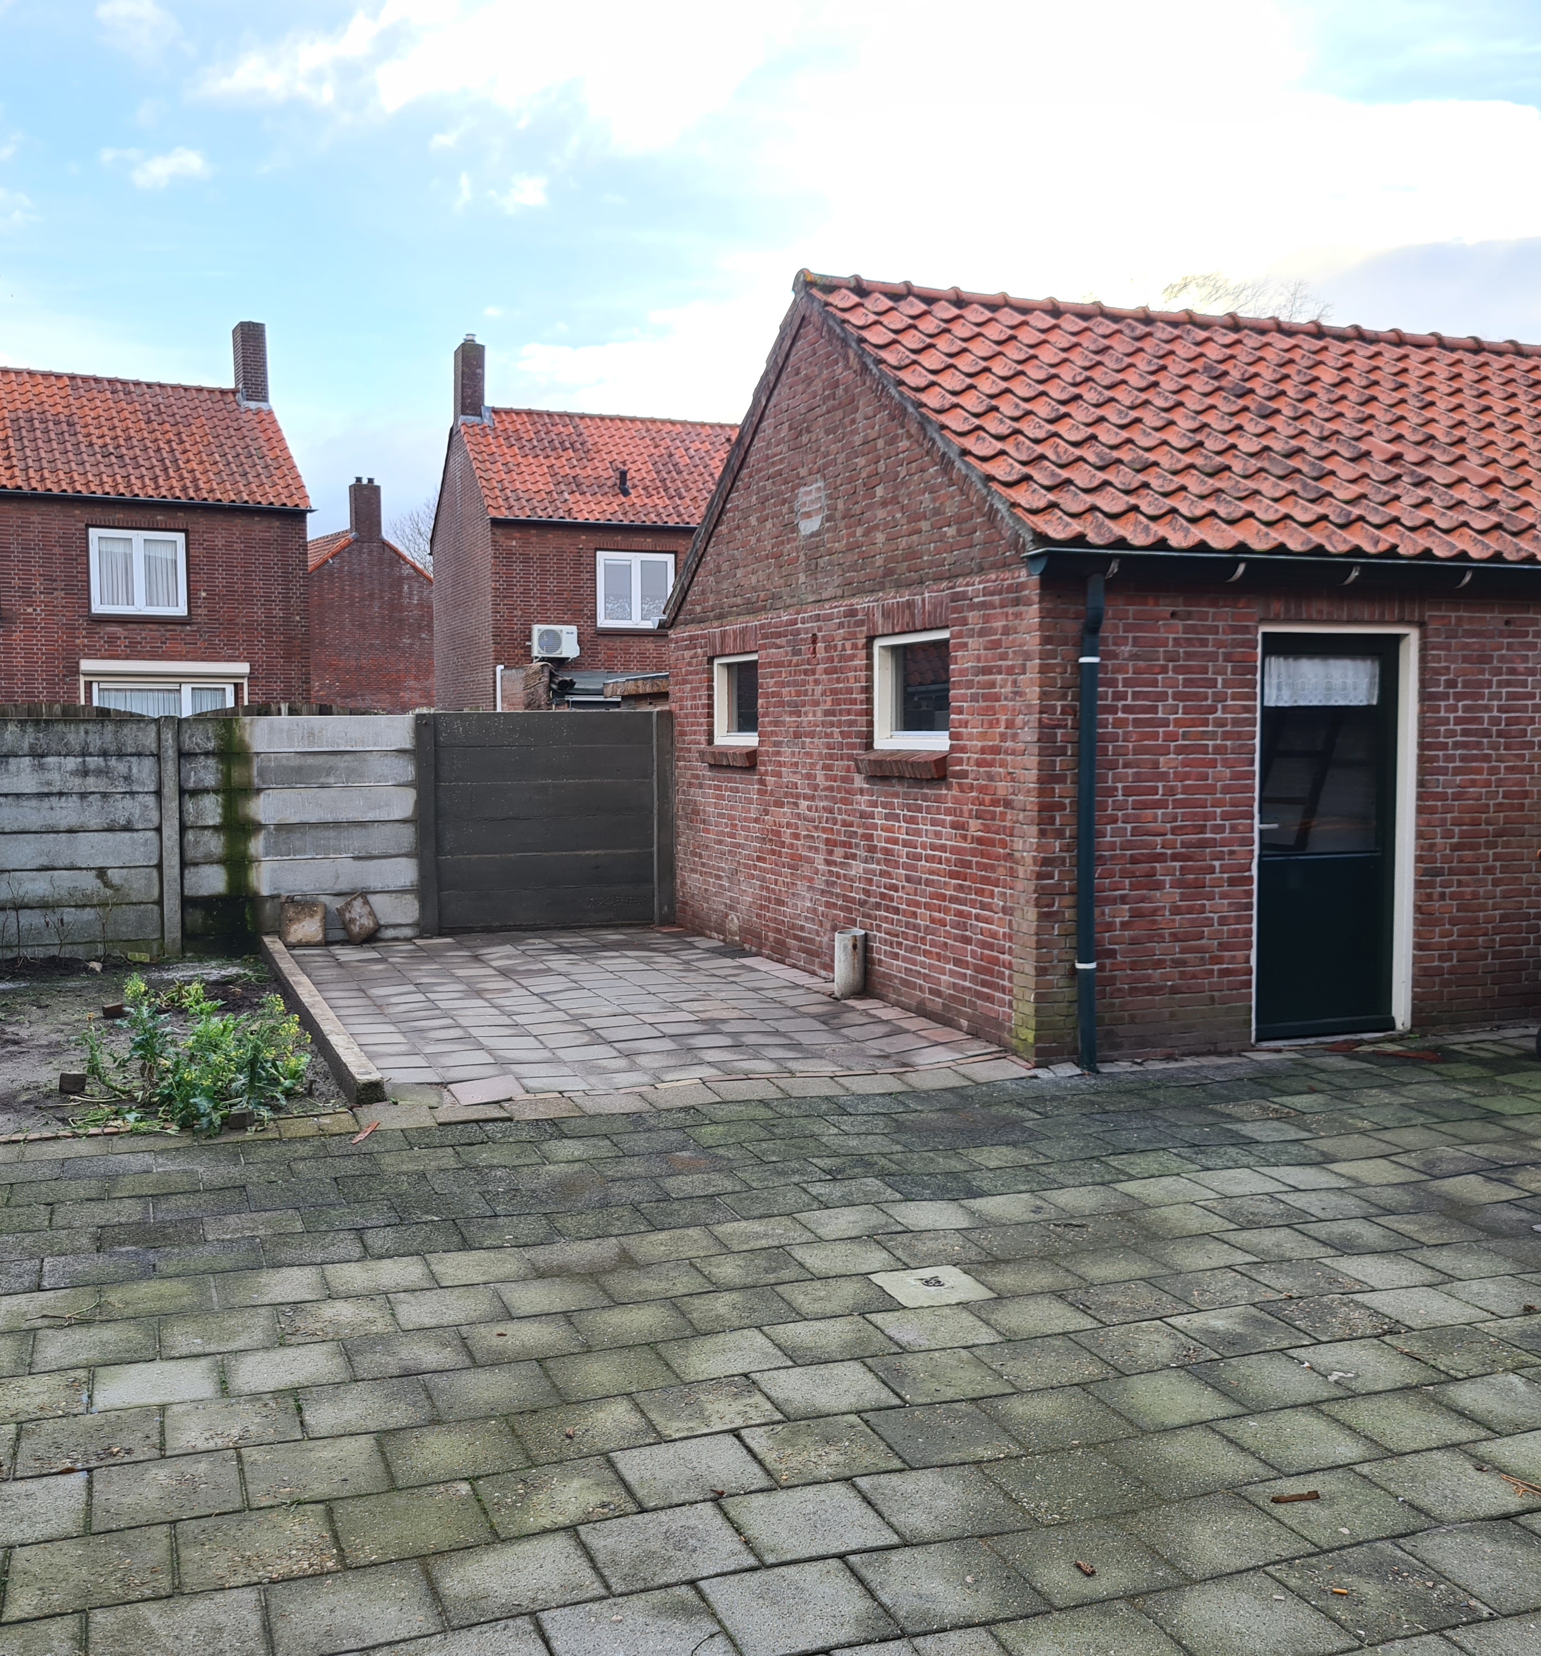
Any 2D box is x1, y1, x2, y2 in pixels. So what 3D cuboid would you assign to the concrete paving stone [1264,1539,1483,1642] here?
[{"bbox_3d":[1.163,1.480,3.162,0.300,0.050,0.300,-1,4,-19],"label":"concrete paving stone"}]

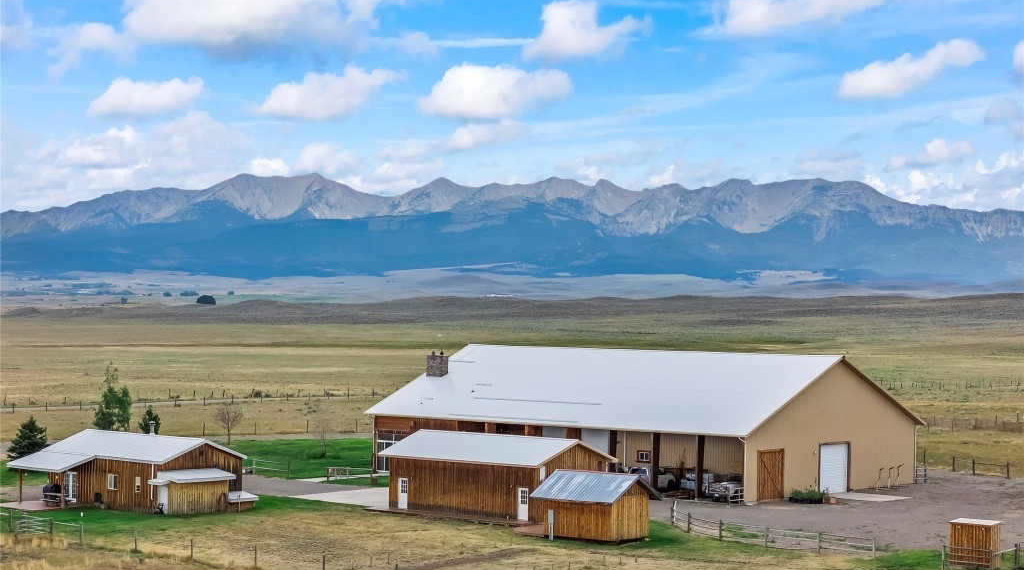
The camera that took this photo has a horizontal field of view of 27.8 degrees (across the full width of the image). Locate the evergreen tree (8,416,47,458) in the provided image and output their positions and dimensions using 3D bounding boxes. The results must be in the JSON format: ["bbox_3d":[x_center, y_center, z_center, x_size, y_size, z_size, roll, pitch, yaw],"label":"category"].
[{"bbox_3d":[-39.291,12.849,169.474,3.768,4.335,3.768,1,-1,0],"label":"evergreen tree"}]

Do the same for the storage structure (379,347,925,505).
[{"bbox_3d":[10.535,10.487,168.827,37.751,10.400,25.896,0,-1,40],"label":"storage structure"}]

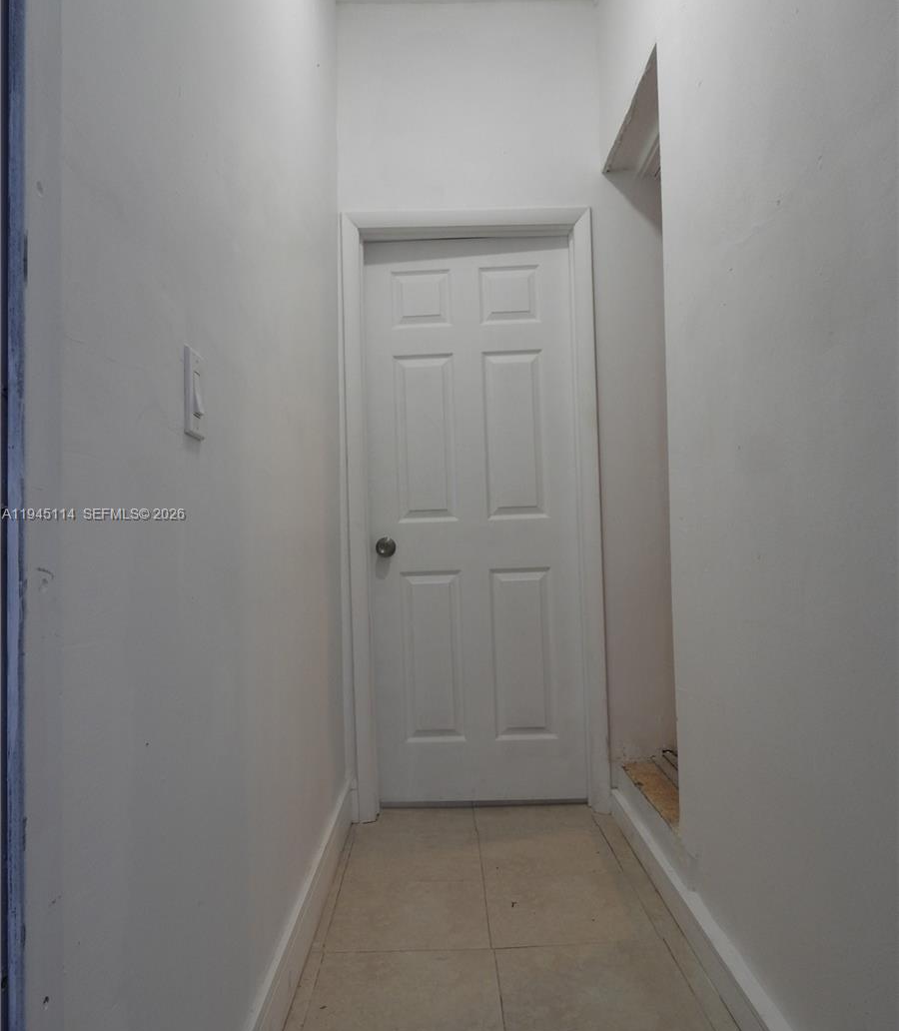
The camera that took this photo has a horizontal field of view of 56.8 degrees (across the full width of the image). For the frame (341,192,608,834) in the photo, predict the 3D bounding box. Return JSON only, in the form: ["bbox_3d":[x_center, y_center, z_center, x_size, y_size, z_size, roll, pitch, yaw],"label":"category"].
[{"bbox_3d":[0.083,-0.011,2.944,0.878,2.110,0.120,-2,-1,-1],"label":"frame"}]

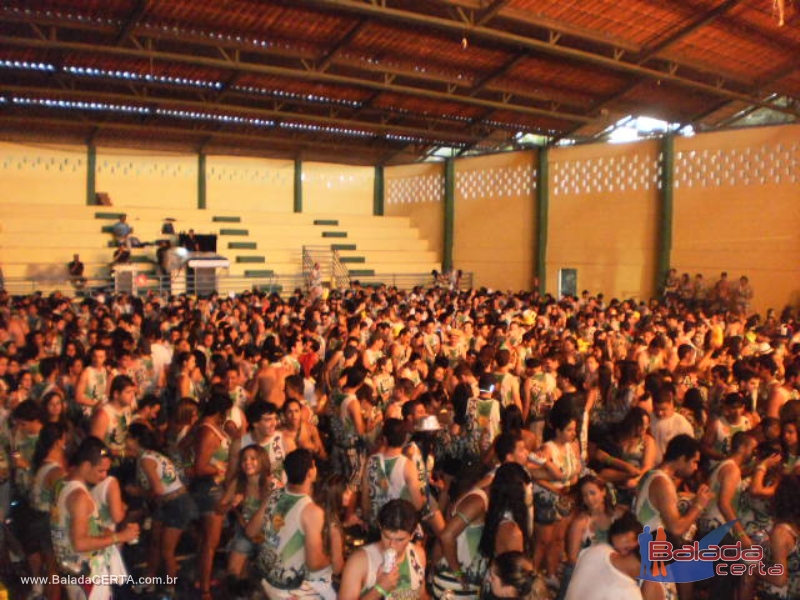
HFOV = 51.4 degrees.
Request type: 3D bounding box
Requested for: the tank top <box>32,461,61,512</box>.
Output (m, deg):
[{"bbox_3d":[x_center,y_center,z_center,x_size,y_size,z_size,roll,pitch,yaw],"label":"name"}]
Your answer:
[{"bbox_3d":[-2.650,1.427,6.300,0.240,0.440,0.350,-2,5,-42],"label":"tank top"}]

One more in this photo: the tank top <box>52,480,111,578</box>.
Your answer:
[{"bbox_3d":[-2.067,1.483,5.400,0.290,0.630,0.400,-1,4,-22],"label":"tank top"}]

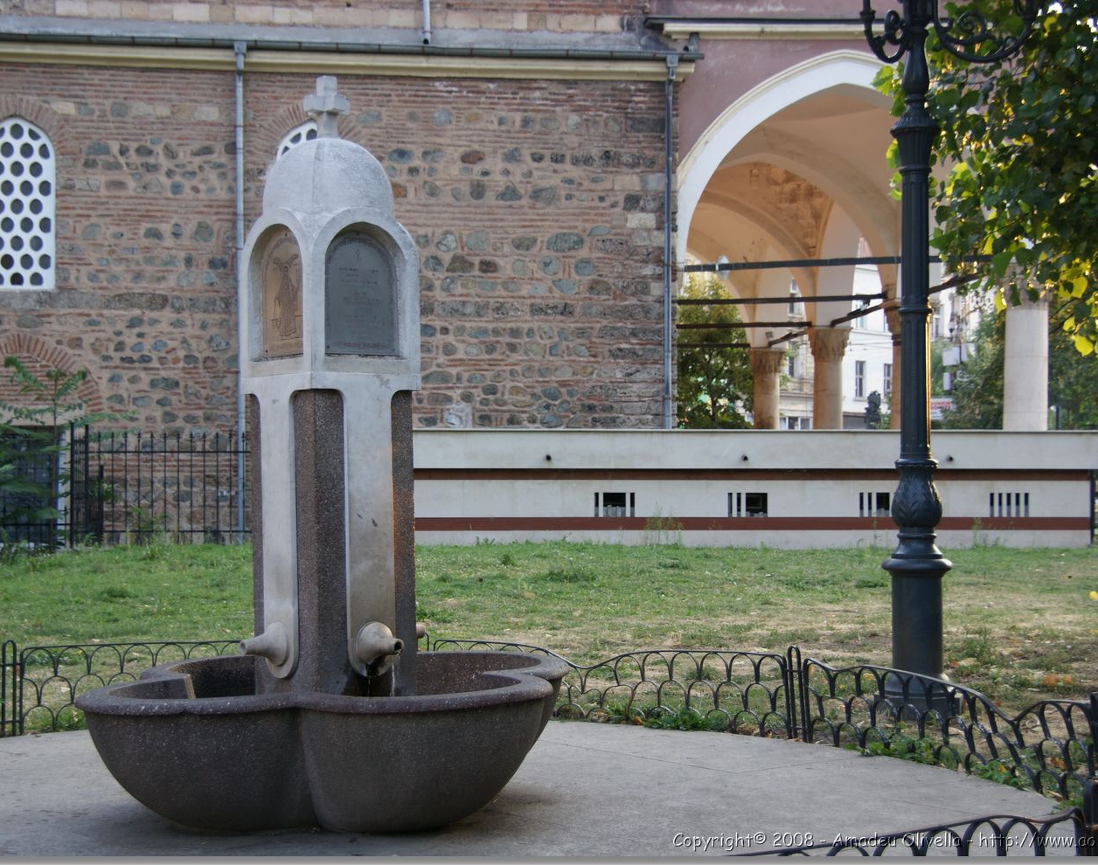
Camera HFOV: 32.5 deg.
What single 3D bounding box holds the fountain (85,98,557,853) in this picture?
[{"bbox_3d":[-0.986,0.029,8.500,2.350,3.260,2.350,0,0,-41],"label":"fountain"}]

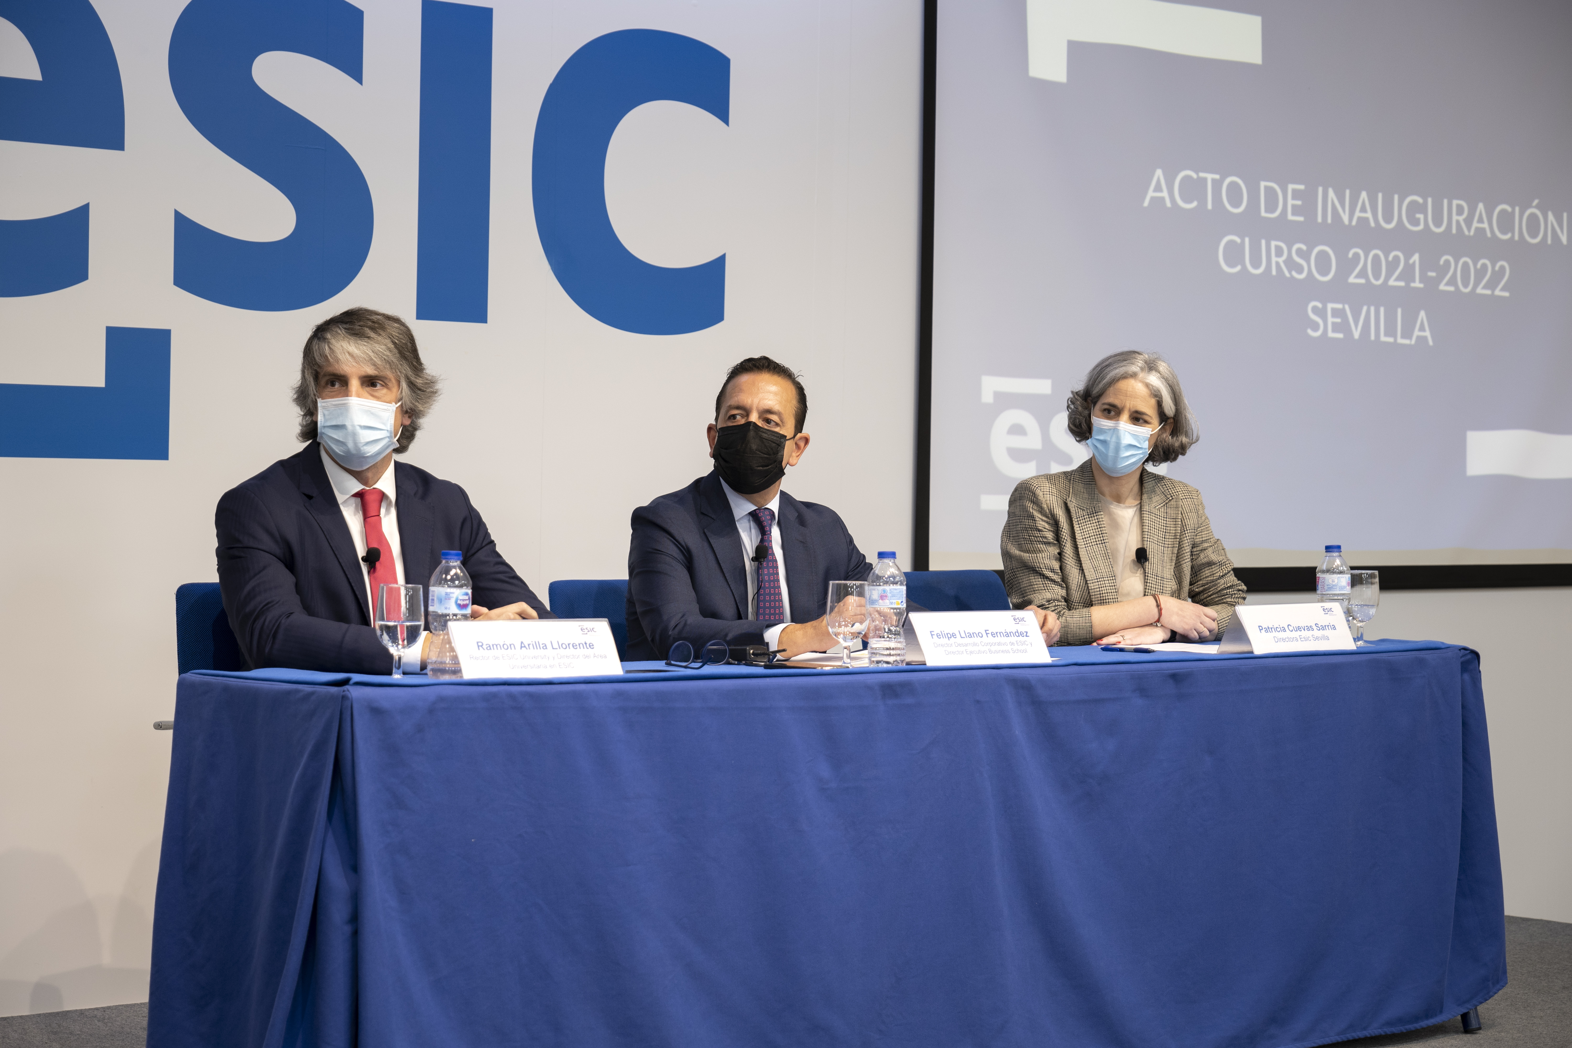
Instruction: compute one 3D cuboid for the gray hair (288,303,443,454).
[{"bbox_3d":[-0.650,-0.221,4.790,0.215,0.225,0.230,1,1,3],"label":"gray hair"}]

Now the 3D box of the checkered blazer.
[{"bbox_3d":[0.652,0.112,5.860,0.520,0.470,0.360,0,1,-29],"label":"checkered blazer"}]

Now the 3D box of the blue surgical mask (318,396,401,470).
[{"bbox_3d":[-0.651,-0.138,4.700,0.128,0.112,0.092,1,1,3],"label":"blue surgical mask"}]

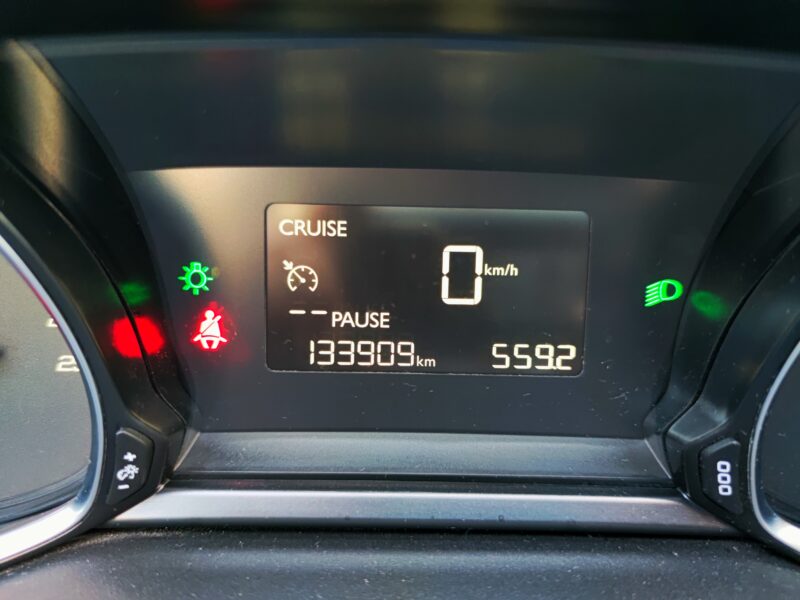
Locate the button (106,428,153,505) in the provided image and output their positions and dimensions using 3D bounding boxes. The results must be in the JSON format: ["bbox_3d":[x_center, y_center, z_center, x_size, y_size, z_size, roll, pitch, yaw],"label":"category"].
[{"bbox_3d":[-0.069,0.042,0.141,0.010,0.018,0.005,2,-1,-19],"label":"button"}]

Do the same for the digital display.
[{"bbox_3d":[0.007,-0.003,0.159,0.092,0.048,0.005,1,2,-1],"label":"digital display"}]

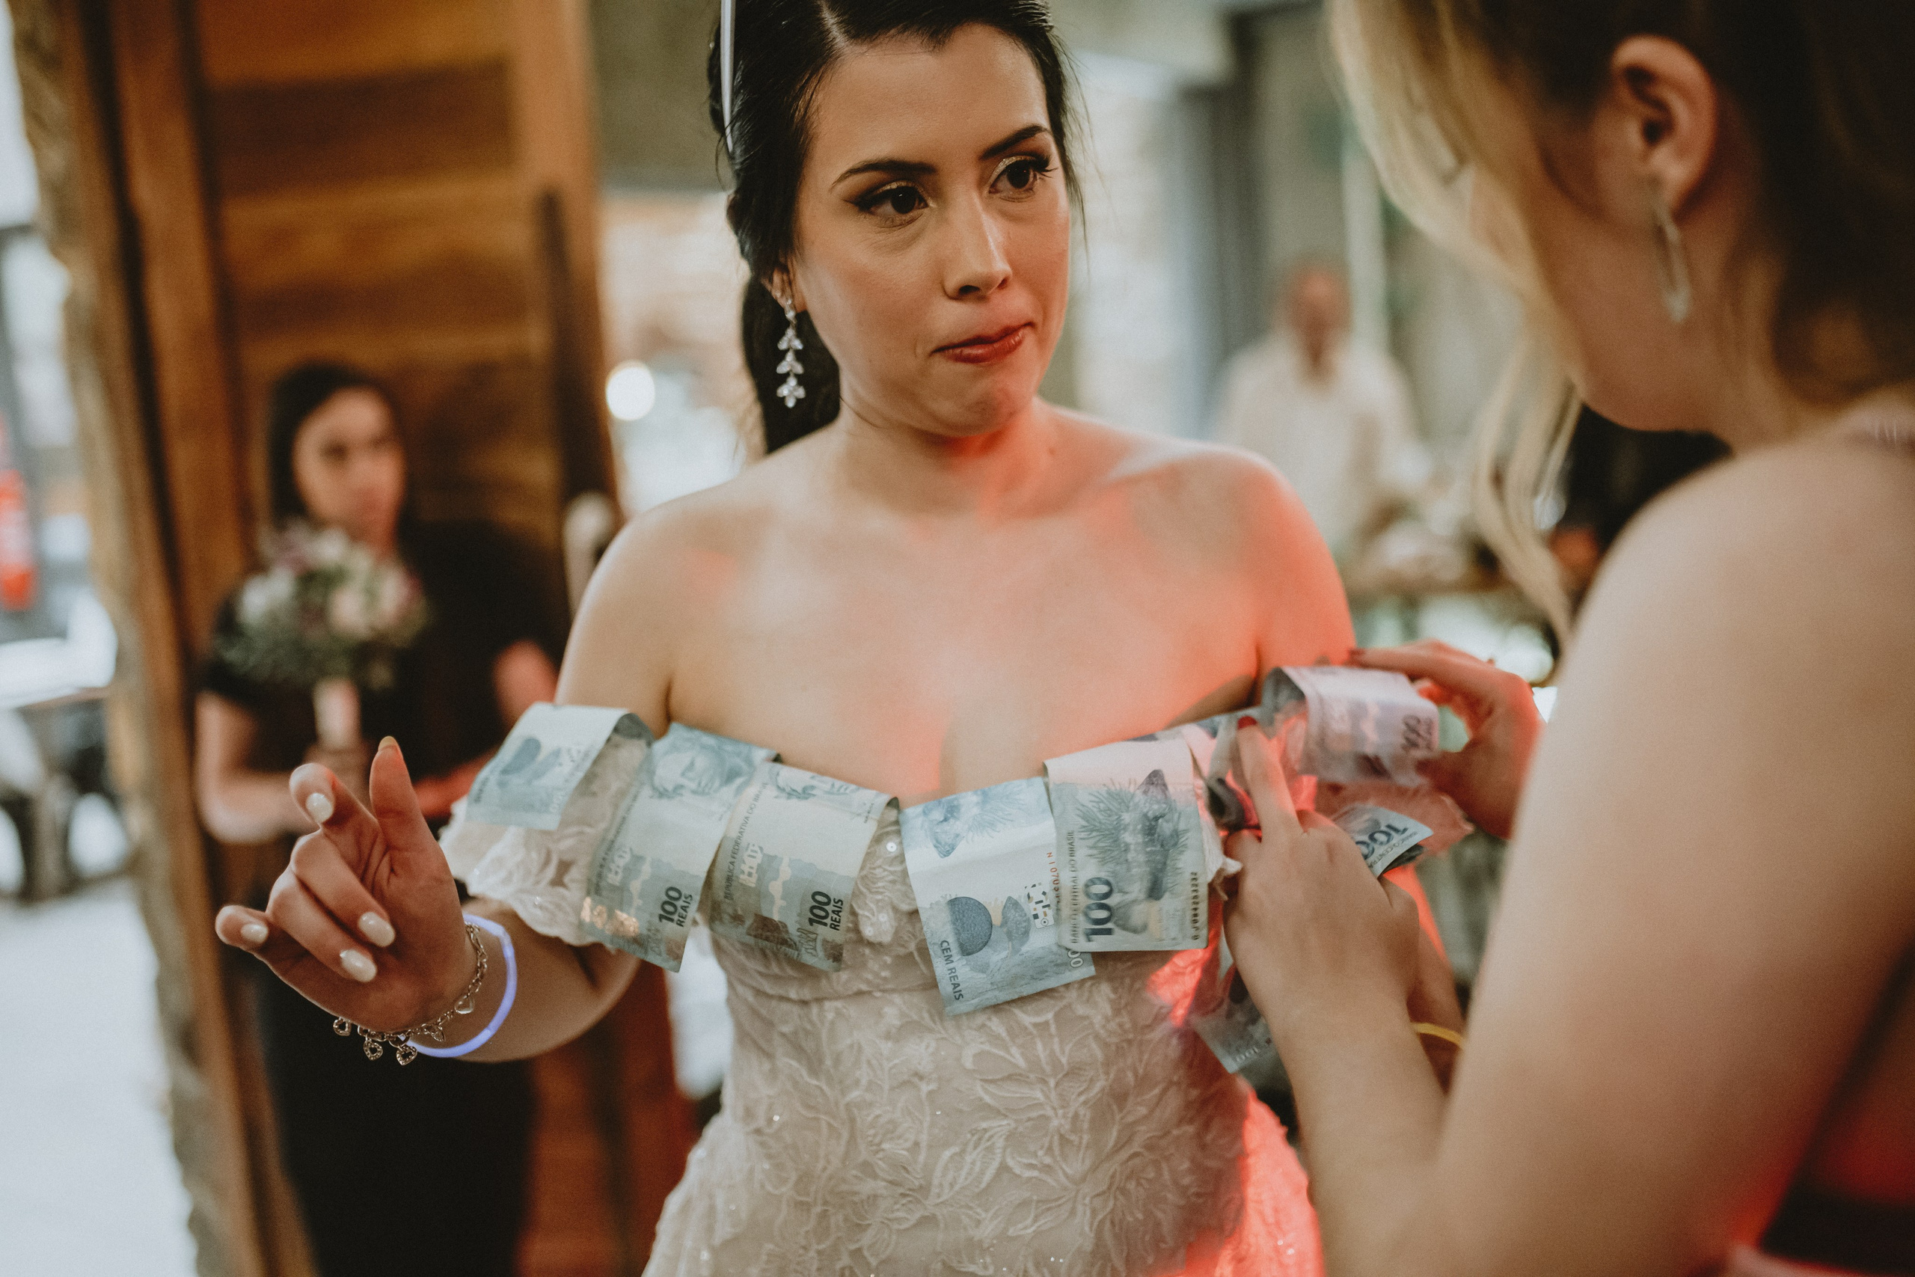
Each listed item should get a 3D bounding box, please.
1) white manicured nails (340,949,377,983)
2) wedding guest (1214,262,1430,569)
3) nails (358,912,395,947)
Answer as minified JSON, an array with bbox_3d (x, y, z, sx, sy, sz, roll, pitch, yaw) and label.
[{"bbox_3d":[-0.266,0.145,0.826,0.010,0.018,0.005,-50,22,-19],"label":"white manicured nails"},{"bbox_3d":[1.040,-0.180,5.170,0.580,1.700,0.400,-5,9,-1],"label":"wedding guest"},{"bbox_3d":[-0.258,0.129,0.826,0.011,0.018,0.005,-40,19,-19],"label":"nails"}]

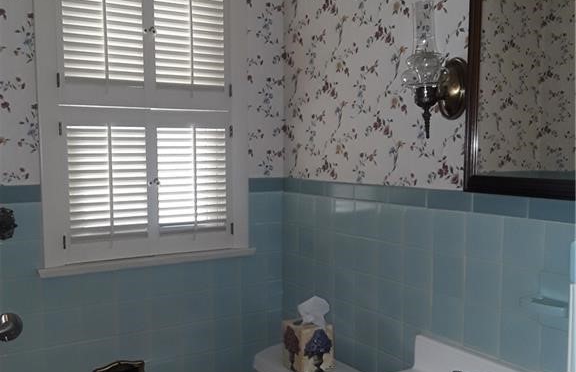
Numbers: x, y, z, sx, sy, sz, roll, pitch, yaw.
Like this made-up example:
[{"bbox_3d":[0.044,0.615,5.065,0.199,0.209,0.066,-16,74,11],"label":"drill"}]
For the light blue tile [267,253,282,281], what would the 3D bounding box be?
[{"bbox_3d":[-0.050,0.296,2.274,0.070,0.108,0.009,-2,4,-32],"label":"light blue tile"}]

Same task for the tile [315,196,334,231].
[{"bbox_3d":[0.123,0.091,2.046,0.010,0.108,0.108,-2,4,-32],"label":"tile"}]

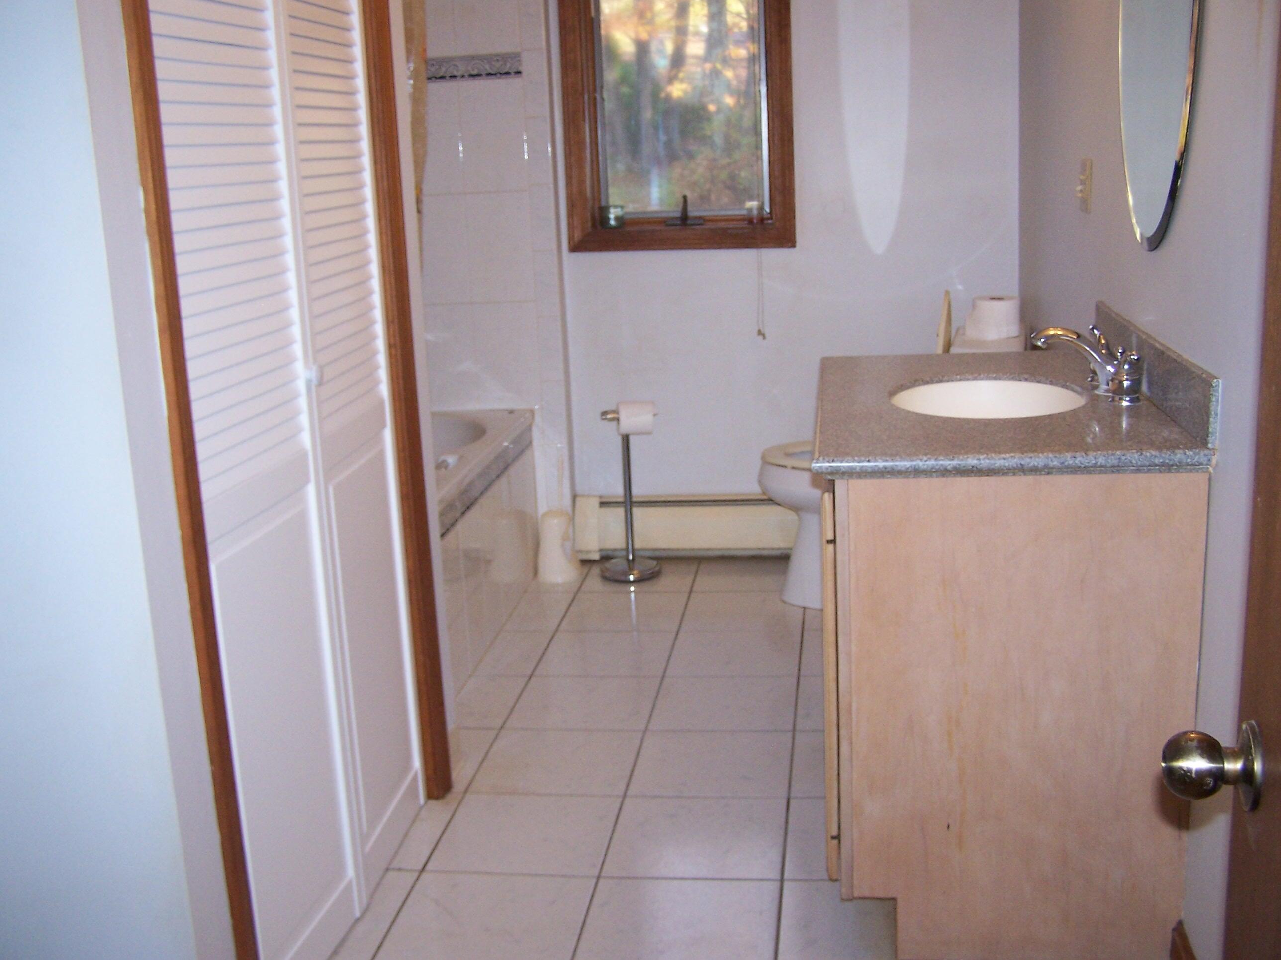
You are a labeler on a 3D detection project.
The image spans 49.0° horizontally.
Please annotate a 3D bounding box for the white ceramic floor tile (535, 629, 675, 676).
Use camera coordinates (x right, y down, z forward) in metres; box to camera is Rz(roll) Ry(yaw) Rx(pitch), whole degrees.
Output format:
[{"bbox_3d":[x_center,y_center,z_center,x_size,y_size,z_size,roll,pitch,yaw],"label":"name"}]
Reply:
[{"bbox_3d":[-0.084,0.453,3.640,0.327,0.010,0.327,-1,13,8],"label":"white ceramic floor tile"}]

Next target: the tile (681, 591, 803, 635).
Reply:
[{"bbox_3d":[0.277,0.362,3.802,0.316,0.010,0.316,-1,13,8],"label":"tile"}]

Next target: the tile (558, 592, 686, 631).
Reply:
[{"bbox_3d":[-0.039,0.366,3.846,0.316,0.010,0.316,-1,13,8],"label":"tile"}]

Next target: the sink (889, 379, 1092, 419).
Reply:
[{"bbox_3d":[0.600,-0.061,2.437,0.365,0.160,0.460,-1,13,8],"label":"sink"}]

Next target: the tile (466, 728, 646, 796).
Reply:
[{"bbox_3d":[-0.166,0.587,2.924,0.316,0.010,0.316,-1,13,8],"label":"tile"}]

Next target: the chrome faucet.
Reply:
[{"bbox_3d":[0.804,-0.221,2.548,0.180,0.122,0.270,-1,13,8],"label":"chrome faucet"}]

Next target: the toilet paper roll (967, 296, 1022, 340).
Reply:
[{"bbox_3d":[0.931,-0.428,3.719,0.130,0.103,0.130,-1,13,8],"label":"toilet paper roll"}]

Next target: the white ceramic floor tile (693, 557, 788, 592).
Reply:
[{"bbox_3d":[0.331,0.296,4.230,0.327,0.010,0.327,-1,13,8],"label":"white ceramic floor tile"}]

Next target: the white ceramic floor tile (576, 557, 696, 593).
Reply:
[{"bbox_3d":[0.003,0.293,4.154,0.316,0.010,0.316,-1,13,8],"label":"white ceramic floor tile"}]

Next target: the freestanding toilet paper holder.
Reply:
[{"bbox_3d":[-0.033,0.035,4.154,0.185,0.495,0.180,-1,13,8],"label":"freestanding toilet paper holder"}]

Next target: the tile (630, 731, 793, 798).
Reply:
[{"bbox_3d":[0.155,0.601,2.958,0.327,0.010,0.327,-1,13,8],"label":"tile"}]

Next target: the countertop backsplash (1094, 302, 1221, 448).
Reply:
[{"bbox_3d":[0.837,-0.193,2.339,0.019,0.100,0.890,-1,13,8],"label":"countertop backsplash"}]

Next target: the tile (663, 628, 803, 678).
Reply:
[{"bbox_3d":[0.243,0.448,3.594,0.327,0.010,0.327,-1,13,8],"label":"tile"}]

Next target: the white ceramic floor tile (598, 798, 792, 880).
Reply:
[{"bbox_3d":[0.111,0.677,2.640,0.327,0.010,0.327,-1,13,8],"label":"white ceramic floor tile"}]

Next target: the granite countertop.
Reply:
[{"bbox_3d":[0.615,-0.139,2.576,0.576,0.032,1.046,-1,13,8],"label":"granite countertop"}]

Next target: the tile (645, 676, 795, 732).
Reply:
[{"bbox_3d":[0.192,0.509,3.187,0.316,0.010,0.316,-1,13,8],"label":"tile"}]

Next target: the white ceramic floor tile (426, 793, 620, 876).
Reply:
[{"bbox_3d":[-0.216,0.682,2.686,0.327,0.010,0.327,-1,13,8],"label":"white ceramic floor tile"}]

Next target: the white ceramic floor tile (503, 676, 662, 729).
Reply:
[{"bbox_3d":[-0.124,0.513,3.231,0.316,0.010,0.316,-1,13,8],"label":"white ceramic floor tile"}]

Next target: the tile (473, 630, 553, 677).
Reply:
[{"bbox_3d":[-0.324,0.457,3.674,0.152,0.010,0.327,-1,13,8],"label":"tile"}]

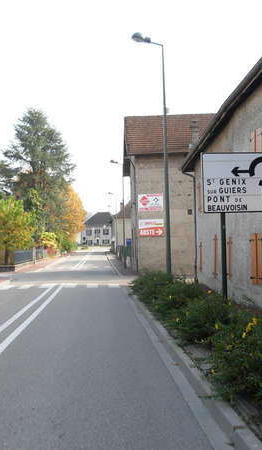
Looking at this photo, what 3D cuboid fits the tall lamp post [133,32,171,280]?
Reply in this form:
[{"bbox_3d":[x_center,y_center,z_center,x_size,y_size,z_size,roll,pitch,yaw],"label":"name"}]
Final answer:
[{"bbox_3d":[0.641,-1.998,21.576,1.120,8.571,0.350,-1,-2,-3],"label":"tall lamp post"}]

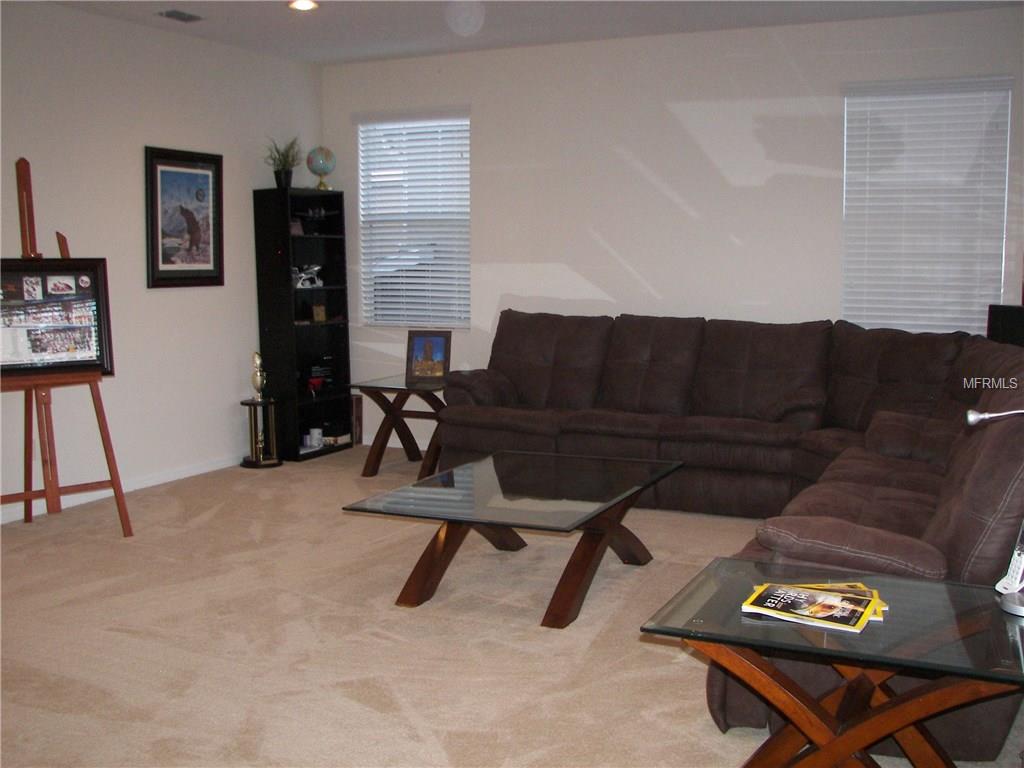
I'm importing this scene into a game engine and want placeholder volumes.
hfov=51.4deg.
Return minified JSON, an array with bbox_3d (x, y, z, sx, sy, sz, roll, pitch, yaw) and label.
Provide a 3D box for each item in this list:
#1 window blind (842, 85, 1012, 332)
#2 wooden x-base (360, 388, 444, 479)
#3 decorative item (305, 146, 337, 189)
[{"bbox_3d":[2.290,-0.980,5.913,0.860,1.430,0.060,4,8,26],"label":"window blind"},{"bbox_3d":[-0.584,0.281,6.855,0.500,0.560,0.634,4,8,26],"label":"wooden x-base"},{"bbox_3d":[-1.316,-1.488,7.348,0.204,0.303,0.204,0,7,0],"label":"decorative item"}]

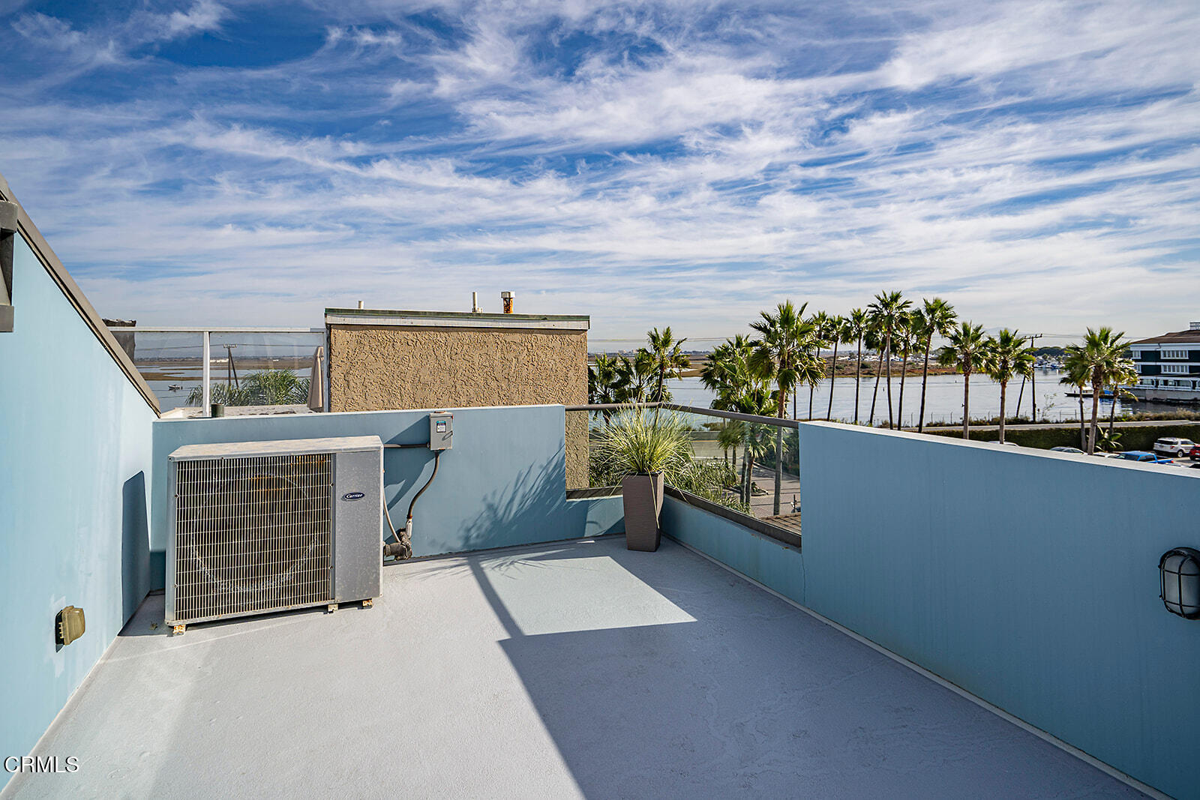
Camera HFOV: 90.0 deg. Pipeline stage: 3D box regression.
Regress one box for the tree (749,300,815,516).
[{"bbox_3d":[10.767,0.529,35.607,3.700,12.790,3.700,1,4,17],"label":"tree"}]

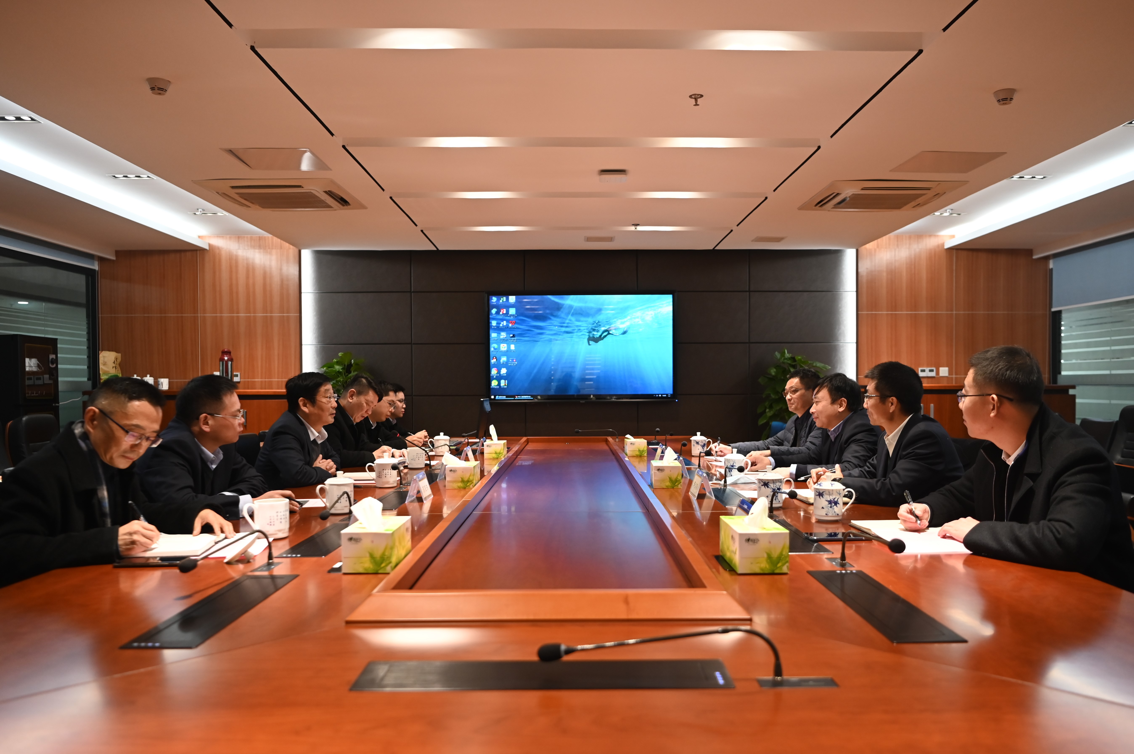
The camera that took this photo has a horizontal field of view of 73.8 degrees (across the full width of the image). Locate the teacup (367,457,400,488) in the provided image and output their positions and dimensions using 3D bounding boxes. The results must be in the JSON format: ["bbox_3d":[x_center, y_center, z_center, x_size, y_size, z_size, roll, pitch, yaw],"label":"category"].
[{"bbox_3d":[-0.778,0.396,3.171,0.128,0.129,0.090,0,-1,0],"label":"teacup"}]

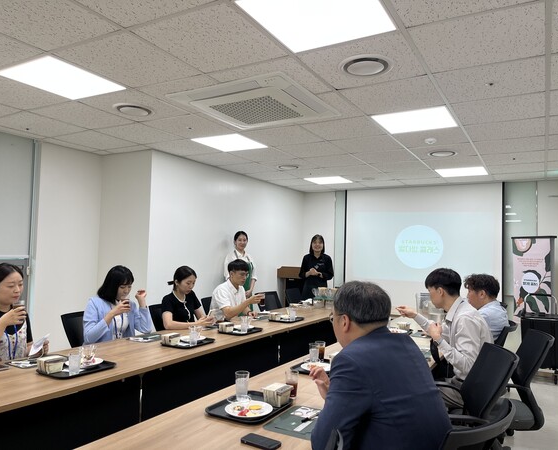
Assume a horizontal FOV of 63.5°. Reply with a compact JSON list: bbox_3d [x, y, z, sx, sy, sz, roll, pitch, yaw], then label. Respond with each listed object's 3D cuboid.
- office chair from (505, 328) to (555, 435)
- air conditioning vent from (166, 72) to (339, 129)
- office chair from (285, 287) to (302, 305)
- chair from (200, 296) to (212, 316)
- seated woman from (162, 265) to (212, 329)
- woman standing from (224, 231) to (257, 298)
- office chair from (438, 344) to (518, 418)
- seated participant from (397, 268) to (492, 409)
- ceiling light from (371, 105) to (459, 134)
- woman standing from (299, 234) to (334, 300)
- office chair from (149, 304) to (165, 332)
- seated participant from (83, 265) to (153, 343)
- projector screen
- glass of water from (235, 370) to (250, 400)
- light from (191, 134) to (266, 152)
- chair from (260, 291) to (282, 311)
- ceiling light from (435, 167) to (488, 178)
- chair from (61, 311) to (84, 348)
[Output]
[{"bbox_3d":[1.560,1.210,3.210,0.630,0.920,0.600,1,-4,18],"label":"office chair"},{"bbox_3d":[-0.159,-0.855,3.269,0.930,0.060,0.930,-1,-4,30],"label":"air conditioning vent"},{"bbox_3d":[0.404,1.380,6.566,0.620,0.910,0.600,0,-4,30],"label":"office chair"},{"bbox_3d":[-0.419,1.185,4.423,0.620,0.910,0.610,0,-4,22],"label":"chair"},{"bbox_3d":[-0.775,1.020,4.136,0.750,1.270,0.520,0,-4,30],"label":"seated woman"},{"bbox_3d":[-0.496,0.898,5.627,0.460,1.630,0.290,3,-4,-18],"label":"woman standing"},{"bbox_3d":[0.845,1.085,2.323,0.620,0.910,0.610,1,-4,14],"label":"office chair"},{"bbox_3d":[0.886,0.891,2.477,0.680,1.300,0.520,0,-4,19],"label":"seated participant"},{"bbox_3d":[1.094,-0.836,3.586,0.575,0.040,0.575,0,-4,30],"label":"ceiling light"},{"bbox_3d":[0.559,1.002,6.817,0.480,1.704,0.310,1,-3,10],"label":"woman standing"},{"bbox_3d":[-0.884,1.208,4.325,0.620,0.910,0.600,0,-4,30],"label":"office chair"},{"bbox_3d":[-1.197,0.959,3.494,0.750,1.290,0.550,0,-4,30],"label":"seated participant"},{"bbox_3d":[2.058,0.367,6.698,2.306,1.868,0.050,0,-4,30],"label":"projector screen"},{"bbox_3d":[-0.162,0.748,2.089,0.066,0.130,0.066,2,-3,0],"label":"glass of water"},{"bbox_3d":[-0.480,-0.828,4.512,0.575,0.040,0.575,0,-4,30],"label":"light"},{"bbox_3d":[0.105,1.239,5.064,0.620,0.910,0.610,0,-4,24],"label":"chair"},{"bbox_3d":[2.292,-0.670,5.633,0.570,0.050,0.570,-1,-4,30],"label":"ceiling light"},{"bbox_3d":[-1.146,1.085,3.137,0.620,0.910,0.610,0,-4,20],"label":"chair"}]

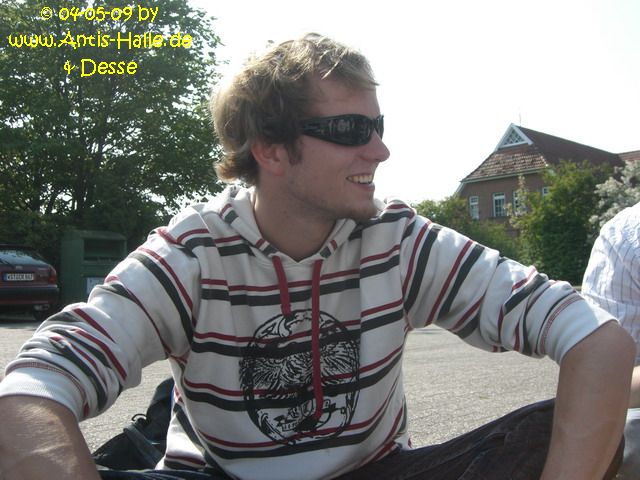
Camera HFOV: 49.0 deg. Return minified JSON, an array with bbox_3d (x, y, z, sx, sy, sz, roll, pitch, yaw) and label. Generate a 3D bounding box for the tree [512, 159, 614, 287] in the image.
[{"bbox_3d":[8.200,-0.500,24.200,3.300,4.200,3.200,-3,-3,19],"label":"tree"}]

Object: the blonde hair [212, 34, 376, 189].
[{"bbox_3d":[-0.036,-0.178,0.950,0.215,0.205,0.180,-2,-3,16],"label":"blonde hair"}]

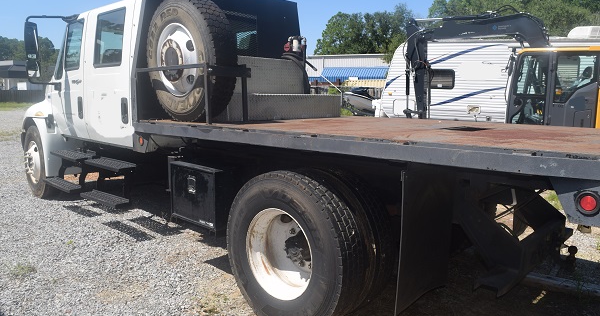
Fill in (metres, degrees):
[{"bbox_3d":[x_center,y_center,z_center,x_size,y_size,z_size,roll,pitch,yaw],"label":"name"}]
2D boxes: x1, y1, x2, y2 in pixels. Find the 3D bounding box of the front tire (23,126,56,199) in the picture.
[{"bbox_3d":[-3.625,0.051,6.367,1.050,1.050,0.280,8,11,44],"label":"front tire"}]

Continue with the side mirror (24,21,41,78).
[{"bbox_3d":[-3.139,-1.265,5.269,0.110,0.620,0.170,3,9,22],"label":"side mirror"}]

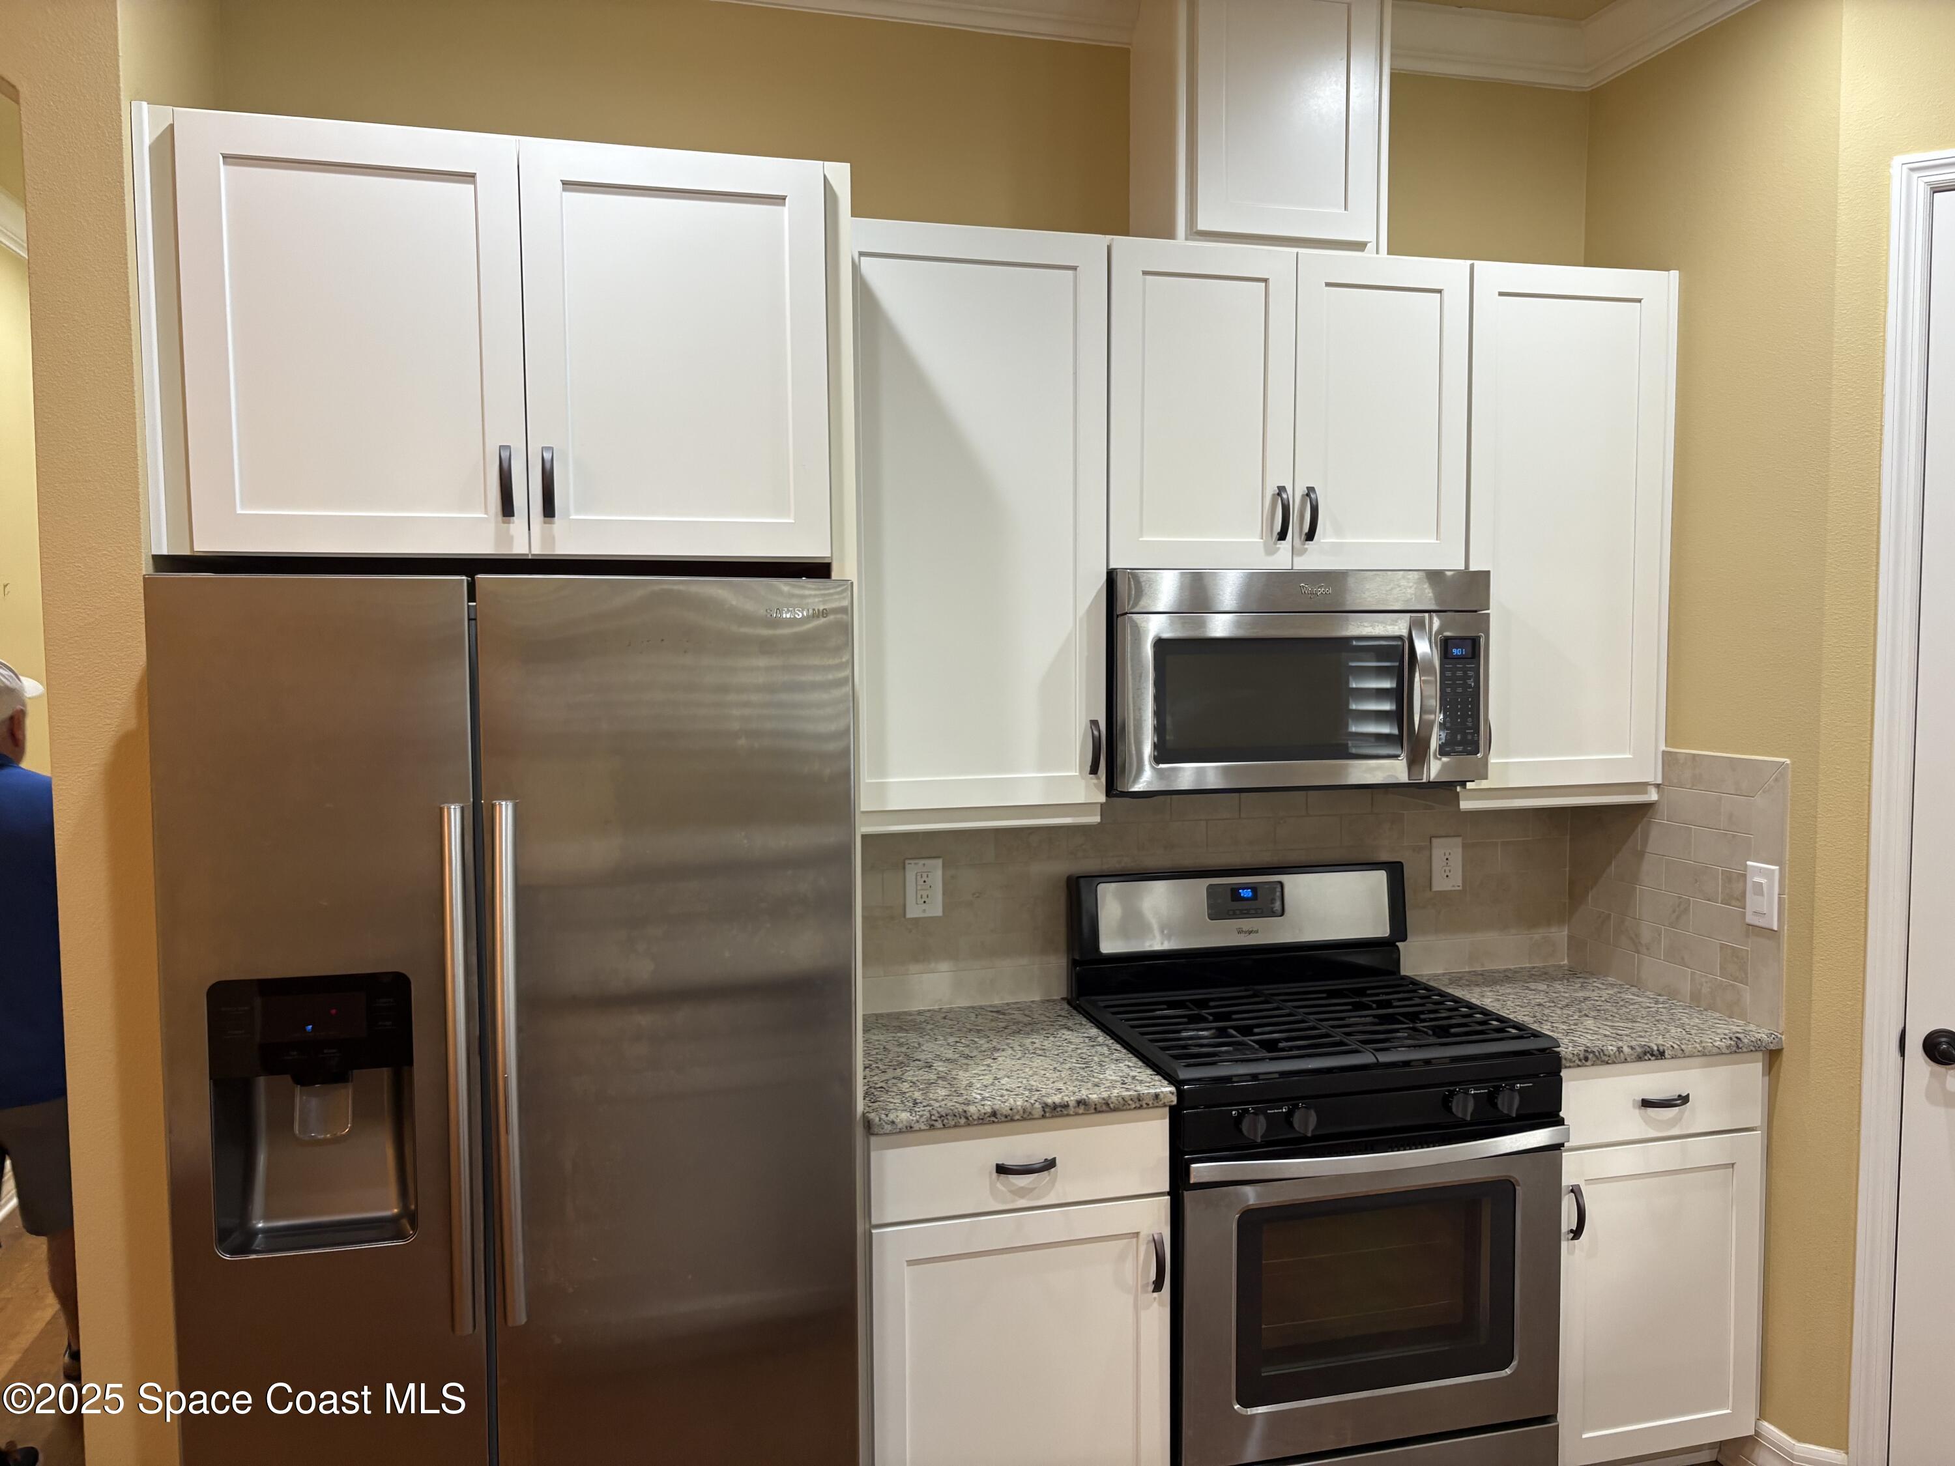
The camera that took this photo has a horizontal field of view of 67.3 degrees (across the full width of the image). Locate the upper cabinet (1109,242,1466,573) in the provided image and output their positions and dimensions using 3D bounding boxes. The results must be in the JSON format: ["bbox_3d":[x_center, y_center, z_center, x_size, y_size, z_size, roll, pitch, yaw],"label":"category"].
[{"bbox_3d":[0.569,-0.628,2.964,0.762,0.610,0.330,-1,4,-15],"label":"upper cabinet"}]

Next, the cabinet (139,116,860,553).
[{"bbox_3d":[-0.749,-0.583,2.448,0.972,0.615,0.656,-1,4,-15],"label":"cabinet"}]

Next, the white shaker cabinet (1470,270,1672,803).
[{"bbox_3d":[1.176,-0.404,3.142,0.493,1.091,0.326,-1,4,-15],"label":"white shaker cabinet"}]

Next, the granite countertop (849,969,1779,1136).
[{"bbox_3d":[0.599,0.596,2.890,1.783,0.032,0.644,-1,4,-15],"label":"granite countertop"}]

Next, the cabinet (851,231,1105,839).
[{"bbox_3d":[-0.054,-0.374,2.816,0.527,1.088,0.328,-1,4,-15],"label":"cabinet"}]

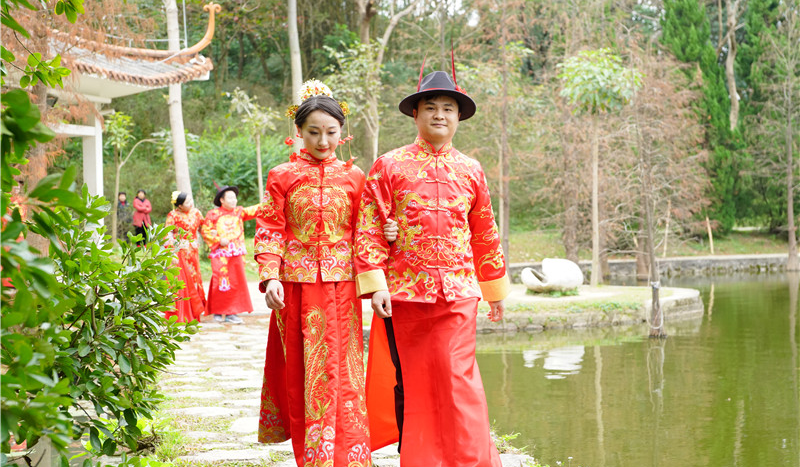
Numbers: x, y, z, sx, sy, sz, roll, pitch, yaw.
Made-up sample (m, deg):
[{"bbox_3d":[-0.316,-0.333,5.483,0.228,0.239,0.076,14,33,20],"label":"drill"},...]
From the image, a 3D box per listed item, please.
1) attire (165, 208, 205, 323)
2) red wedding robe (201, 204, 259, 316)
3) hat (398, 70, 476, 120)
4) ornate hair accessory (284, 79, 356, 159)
[{"bbox_3d":[-2.736,0.395,17.000,0.540,1.450,0.500,0,0,-27],"label":"attire"},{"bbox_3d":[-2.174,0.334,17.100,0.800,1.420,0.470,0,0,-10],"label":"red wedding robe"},{"bbox_3d":[0.157,-0.582,5.580,0.325,0.150,0.340,3,-8,-3],"label":"hat"},{"bbox_3d":[-0.330,-0.478,5.540,0.295,0.330,0.210,0,0,-5],"label":"ornate hair accessory"}]

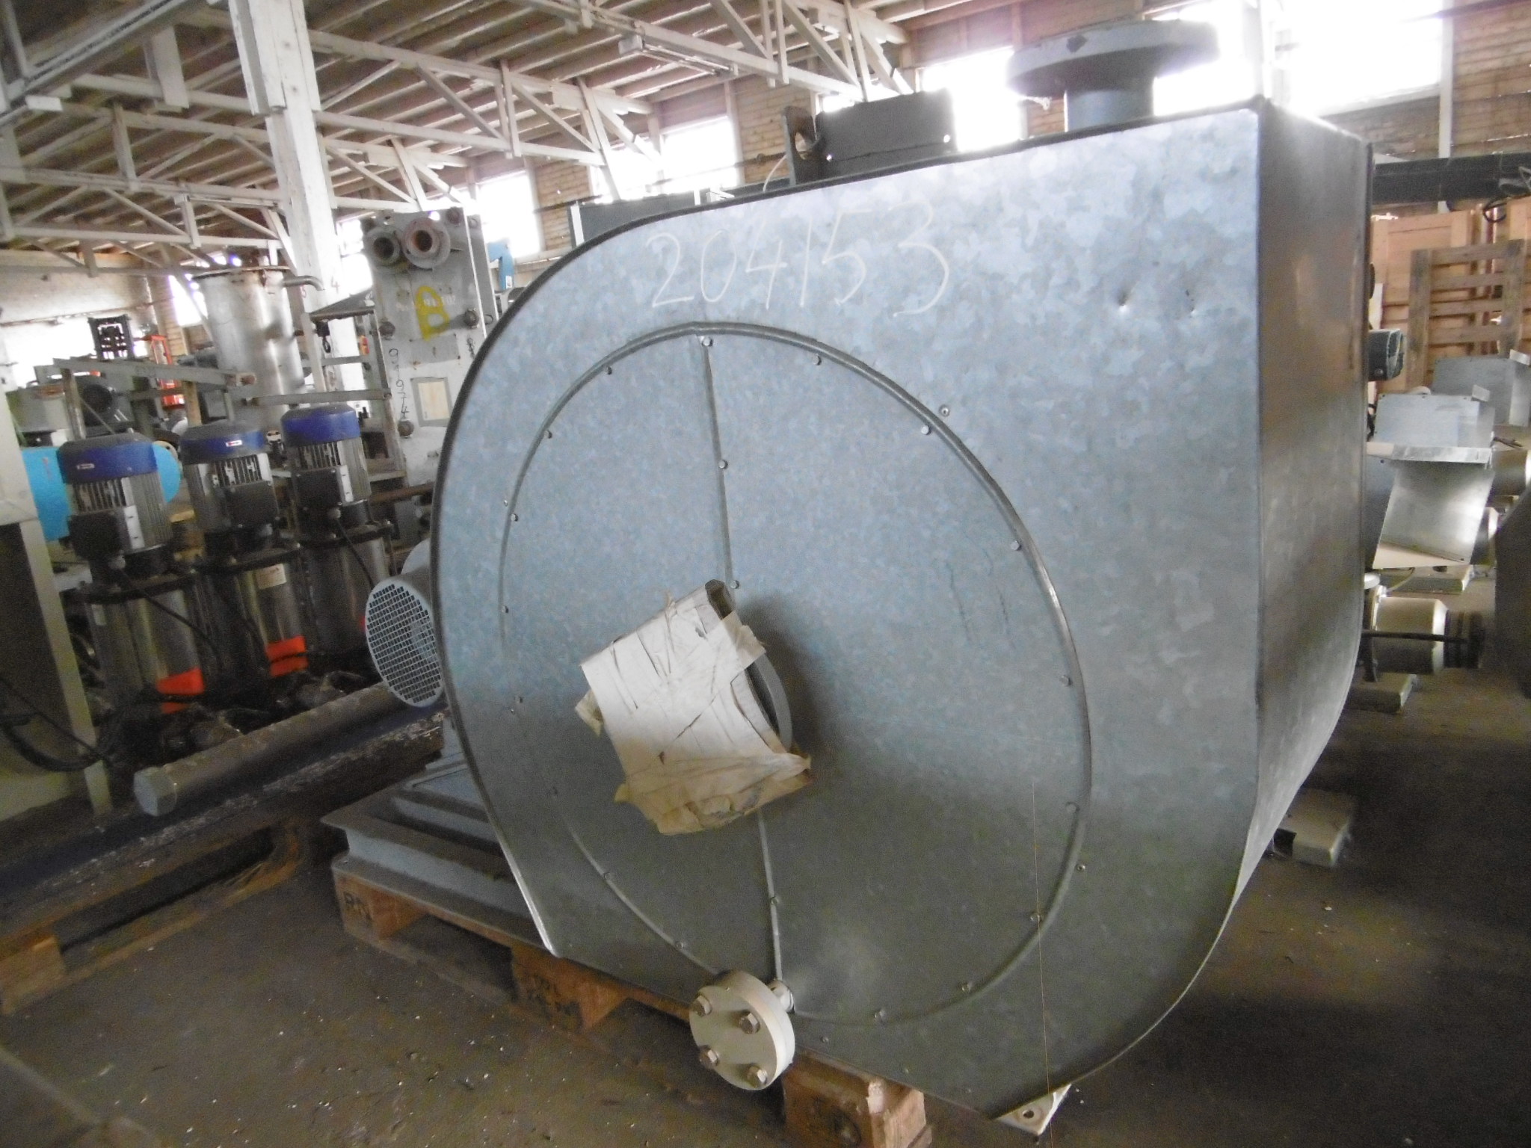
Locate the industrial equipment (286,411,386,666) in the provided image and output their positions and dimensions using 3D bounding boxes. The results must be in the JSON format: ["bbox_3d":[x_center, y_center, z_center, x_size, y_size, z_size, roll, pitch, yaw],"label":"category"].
[{"bbox_3d":[-1.089,-0.066,2.777,0.225,0.720,0.250,-17,16,-43],"label":"industrial equipment"}]

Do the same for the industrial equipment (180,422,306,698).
[{"bbox_3d":[-1.240,-0.011,2.583,0.225,0.720,0.250,-17,16,-43],"label":"industrial equipment"}]

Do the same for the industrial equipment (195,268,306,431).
[{"bbox_3d":[-2.084,-0.914,4.363,0.335,0.625,0.335,-6,12,0],"label":"industrial equipment"}]

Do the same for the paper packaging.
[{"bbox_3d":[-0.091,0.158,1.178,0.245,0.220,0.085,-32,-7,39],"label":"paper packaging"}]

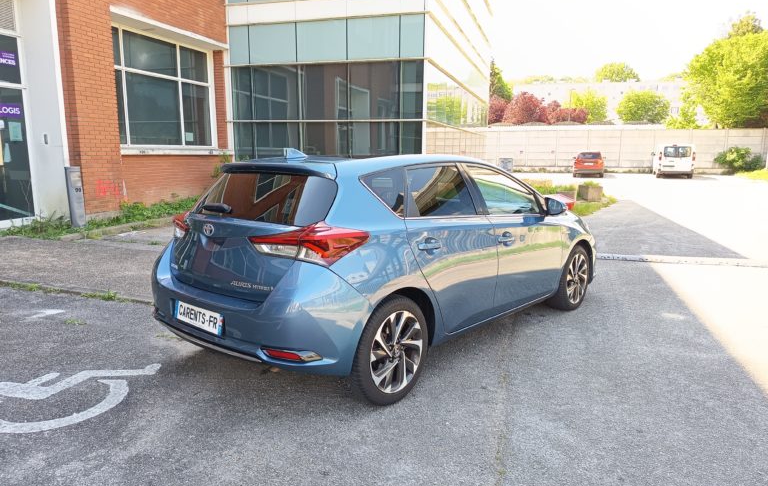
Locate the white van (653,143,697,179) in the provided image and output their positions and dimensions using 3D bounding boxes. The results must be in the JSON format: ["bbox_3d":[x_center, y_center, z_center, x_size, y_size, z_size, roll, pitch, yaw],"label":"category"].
[{"bbox_3d":[18.056,-5.095,33.195,1.940,1.970,4.850,4,10,23],"label":"white van"}]

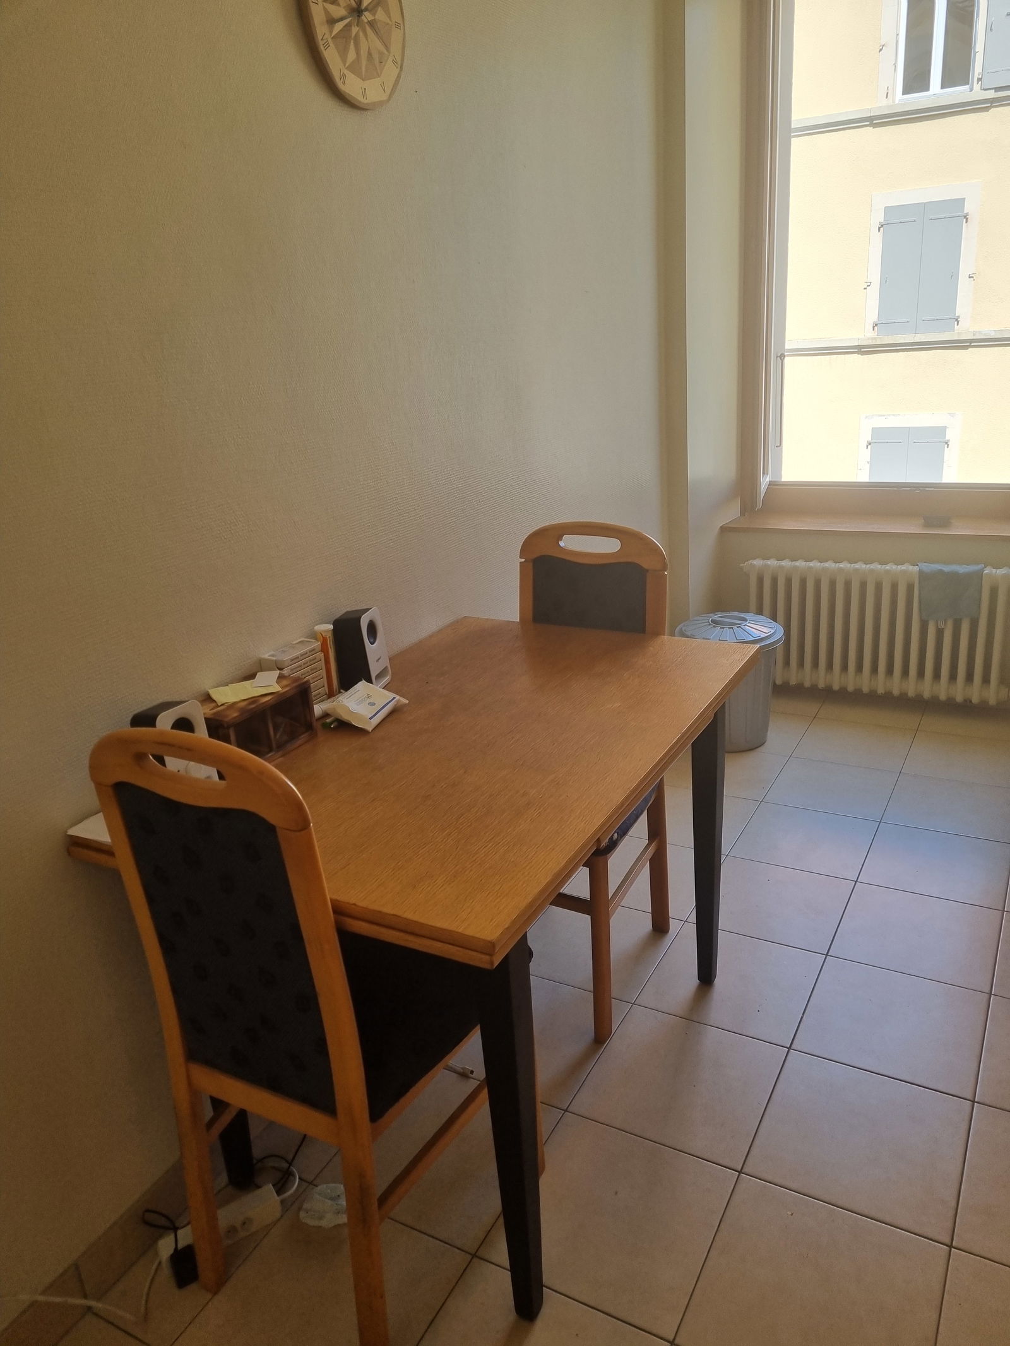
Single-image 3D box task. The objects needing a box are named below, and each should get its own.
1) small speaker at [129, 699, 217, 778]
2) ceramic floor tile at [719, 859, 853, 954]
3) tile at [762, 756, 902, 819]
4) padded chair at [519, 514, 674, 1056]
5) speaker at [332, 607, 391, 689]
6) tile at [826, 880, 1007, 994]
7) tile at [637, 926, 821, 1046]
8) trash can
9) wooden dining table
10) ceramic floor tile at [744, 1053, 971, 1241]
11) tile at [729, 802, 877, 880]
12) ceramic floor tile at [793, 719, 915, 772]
[{"bbox_3d":[-0.503,0.119,1.538,0.079,0.155,0.086,8,23,31],"label":"small speaker"},{"bbox_3d":[0.665,0.570,2.505,0.333,0.010,0.333,7,23,28],"label":"ceramic floor tile"},{"bbox_3d":[0.989,0.347,3.050,0.333,0.010,0.333,7,23,28],"label":"tile"},{"bbox_3d":[0.109,0.205,2.175,0.415,0.976,0.480,7,23,28],"label":"padded chair"},{"bbox_3d":[-0.276,-0.045,1.943,0.079,0.155,0.086,2,21,16],"label":"speaker"},{"bbox_3d":[0.959,0.607,2.345,0.333,0.010,0.333,7,23,28],"label":"tile"},{"bbox_3d":[0.503,0.681,2.232,0.333,0.010,0.333,7,23,28],"label":"tile"},{"bbox_3d":[0.744,0.024,3.360,0.348,0.418,0.348,-4,20,1],"label":"trash can"},{"bbox_3d":[-0.031,0.440,1.889,0.698,0.750,1.100,7,23,28],"label":"wooden dining table"},{"bbox_3d":[0.635,0.830,1.800,0.333,0.010,0.333,7,23,28],"label":"ceramic floor tile"},{"bbox_3d":[0.827,0.459,2.777,0.333,0.010,0.333,7,23,28],"label":"tile"},{"bbox_3d":[1.151,0.236,3.322,0.333,0.010,0.333,7,23,28],"label":"ceramic floor tile"}]

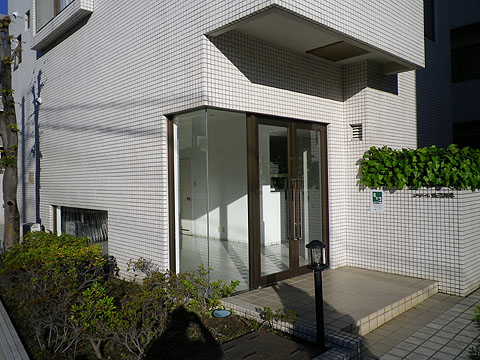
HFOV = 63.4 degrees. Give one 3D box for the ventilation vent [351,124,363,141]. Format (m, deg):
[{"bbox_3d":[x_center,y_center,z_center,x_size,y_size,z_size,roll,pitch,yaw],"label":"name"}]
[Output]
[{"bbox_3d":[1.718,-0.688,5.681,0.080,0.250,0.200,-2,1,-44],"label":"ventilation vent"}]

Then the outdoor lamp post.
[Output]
[{"bbox_3d":[0.668,0.989,3.320,0.170,0.930,0.170,-1,1,0],"label":"outdoor lamp post"}]

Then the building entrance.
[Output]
[{"bbox_3d":[0.215,0.283,5.113,2.210,2.100,0.710,-2,1,-44],"label":"building entrance"}]

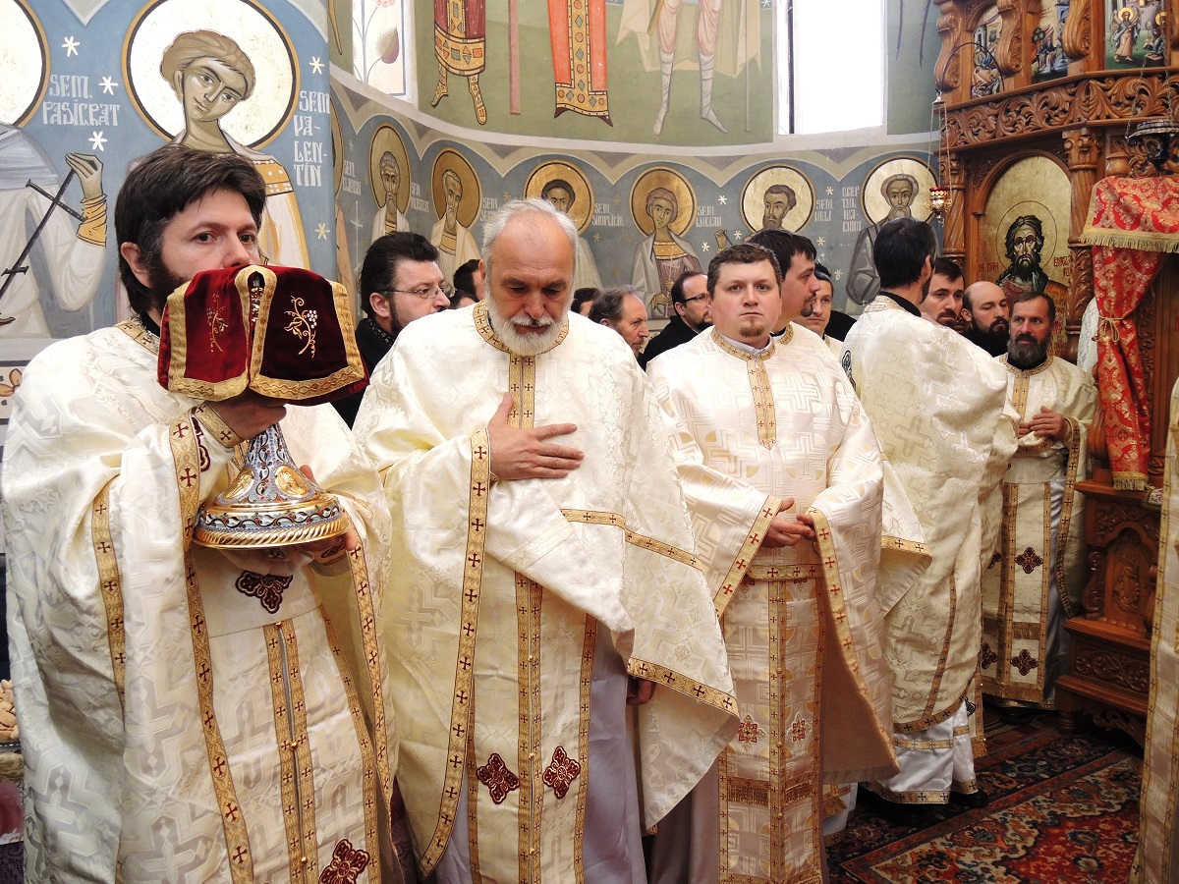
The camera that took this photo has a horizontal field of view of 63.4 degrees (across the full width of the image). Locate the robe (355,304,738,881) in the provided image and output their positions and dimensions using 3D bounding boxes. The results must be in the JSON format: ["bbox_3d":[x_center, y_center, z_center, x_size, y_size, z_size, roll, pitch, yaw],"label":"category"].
[{"bbox_3d":[-0.086,0.397,1.880,0.740,1.333,0.480,-1,3,-6],"label":"robe"}]

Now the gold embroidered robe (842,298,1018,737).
[{"bbox_3d":[1.023,0.239,2.890,0.500,1.354,0.560,-2,3,-14],"label":"gold embroidered robe"}]

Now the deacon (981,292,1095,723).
[{"bbox_3d":[1.699,0.250,3.660,0.550,1.655,0.420,1,3,38],"label":"deacon"}]

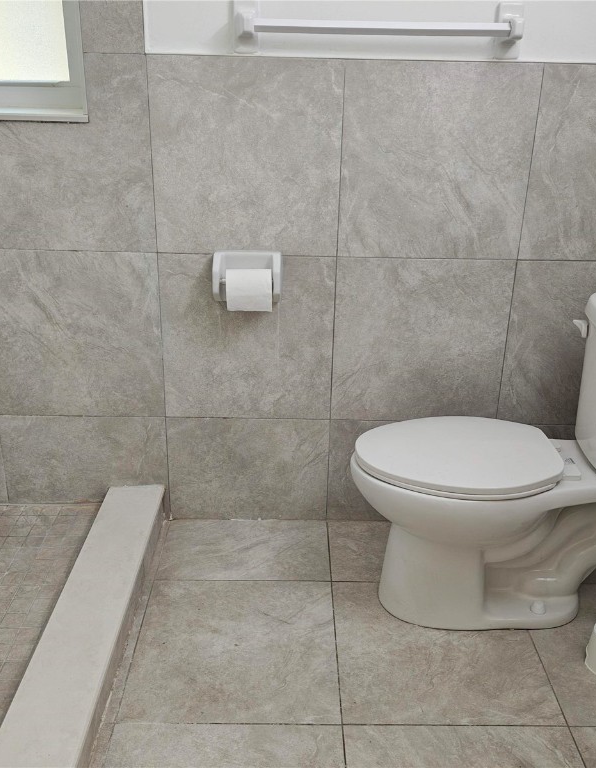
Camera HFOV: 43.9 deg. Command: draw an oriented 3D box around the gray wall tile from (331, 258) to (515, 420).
[{"bbox_3d":[0.321,-0.109,1.947,0.452,0.454,0.012,1,23,-1],"label":"gray wall tile"}]

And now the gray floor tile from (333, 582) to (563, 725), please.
[{"bbox_3d":[0.317,0.606,1.700,0.455,0.012,0.453,1,23,-1],"label":"gray floor tile"}]

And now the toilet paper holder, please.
[{"bbox_3d":[-0.129,-0.257,1.847,0.171,0.133,0.075,1,23,-1],"label":"toilet paper holder"}]

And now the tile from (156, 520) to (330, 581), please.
[{"bbox_3d":[-0.141,0.457,2.033,0.455,0.012,0.283,1,23,-1],"label":"tile"}]

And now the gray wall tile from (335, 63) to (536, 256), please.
[{"bbox_3d":[0.330,-0.526,1.771,0.452,0.451,0.012,1,23,-1],"label":"gray wall tile"}]

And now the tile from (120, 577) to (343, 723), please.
[{"bbox_3d":[-0.138,0.599,1.693,0.455,0.012,0.453,1,23,-1],"label":"tile"}]

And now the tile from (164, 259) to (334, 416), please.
[{"bbox_3d":[-0.131,-0.117,1.939,0.452,0.454,0.012,1,23,-1],"label":"tile"}]

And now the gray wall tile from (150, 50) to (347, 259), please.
[{"bbox_3d":[-0.122,-0.533,1.764,0.452,0.451,0.012,1,23,-1],"label":"gray wall tile"}]

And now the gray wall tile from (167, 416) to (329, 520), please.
[{"bbox_3d":[-0.140,0.243,2.090,0.452,0.327,0.012,1,23,-1],"label":"gray wall tile"}]

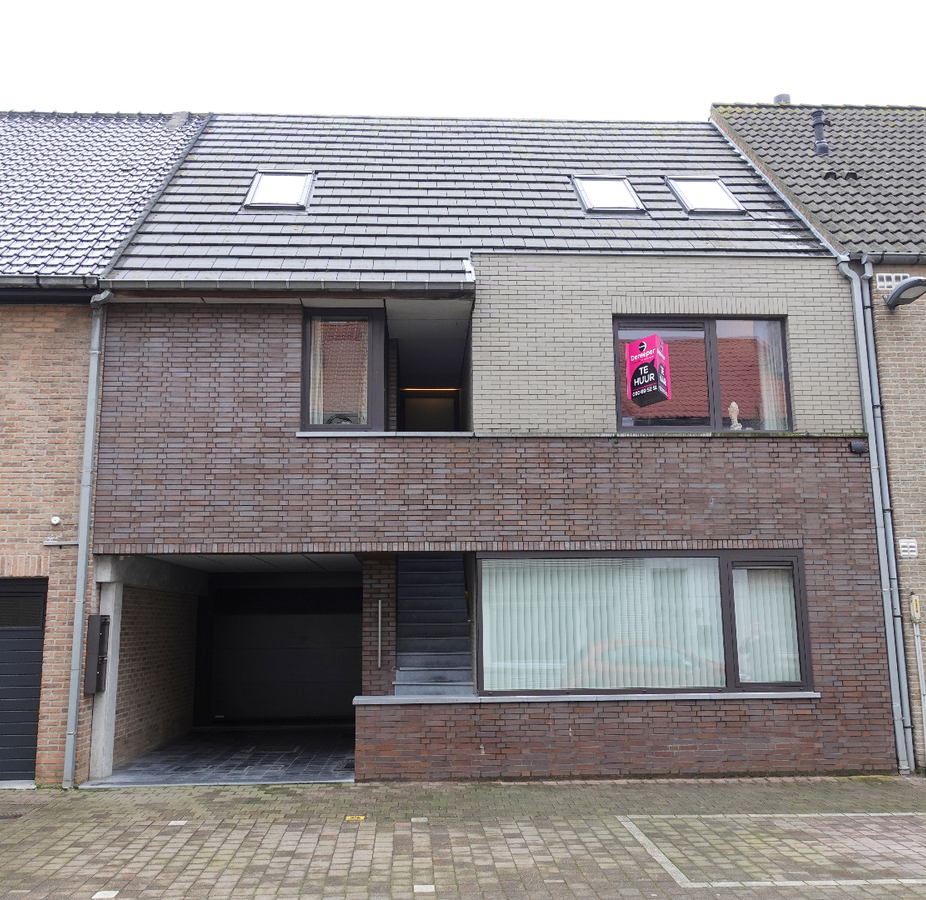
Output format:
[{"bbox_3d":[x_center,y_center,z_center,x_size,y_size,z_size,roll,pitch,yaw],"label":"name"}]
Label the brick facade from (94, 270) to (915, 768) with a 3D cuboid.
[{"bbox_3d":[0.330,0.649,10.268,8.730,5.870,0.600,0,-10,-3],"label":"brick facade"}]

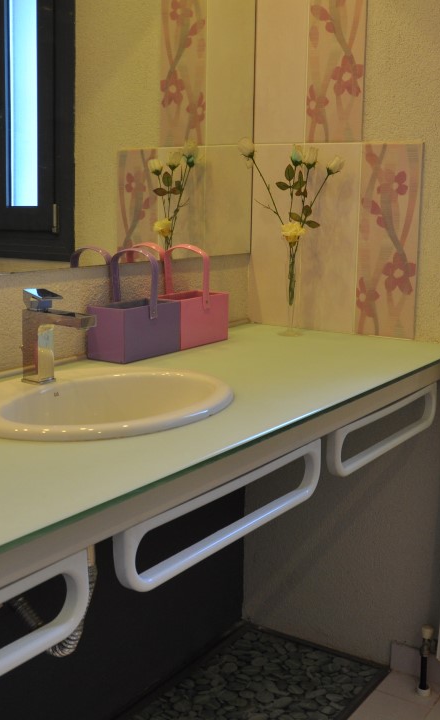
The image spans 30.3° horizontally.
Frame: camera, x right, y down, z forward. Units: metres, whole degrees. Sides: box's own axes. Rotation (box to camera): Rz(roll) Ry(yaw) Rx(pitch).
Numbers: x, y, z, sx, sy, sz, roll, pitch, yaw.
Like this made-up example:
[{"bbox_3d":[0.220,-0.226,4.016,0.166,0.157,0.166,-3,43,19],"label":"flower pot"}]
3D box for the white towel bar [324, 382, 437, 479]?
[{"bbox_3d":[0.356,0.140,1.722,0.024,0.105,0.515,8,14,35],"label":"white towel bar"}]

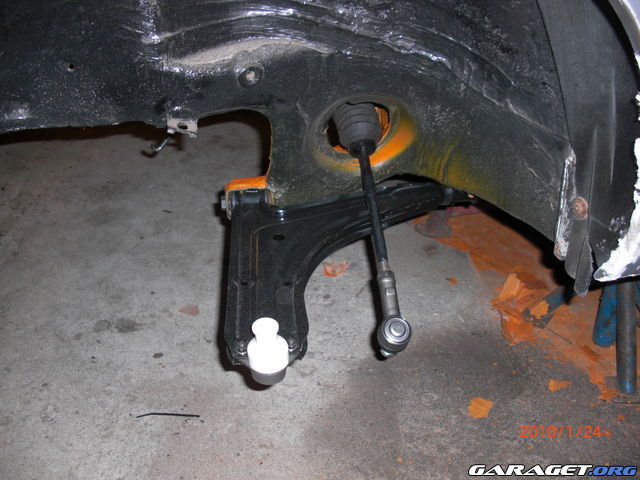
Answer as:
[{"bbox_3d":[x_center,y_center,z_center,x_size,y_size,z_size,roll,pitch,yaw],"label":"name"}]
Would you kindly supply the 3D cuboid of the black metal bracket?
[{"bbox_3d":[0.052,0.021,0.852,0.350,0.060,0.345,-3,34,-4],"label":"black metal bracket"}]

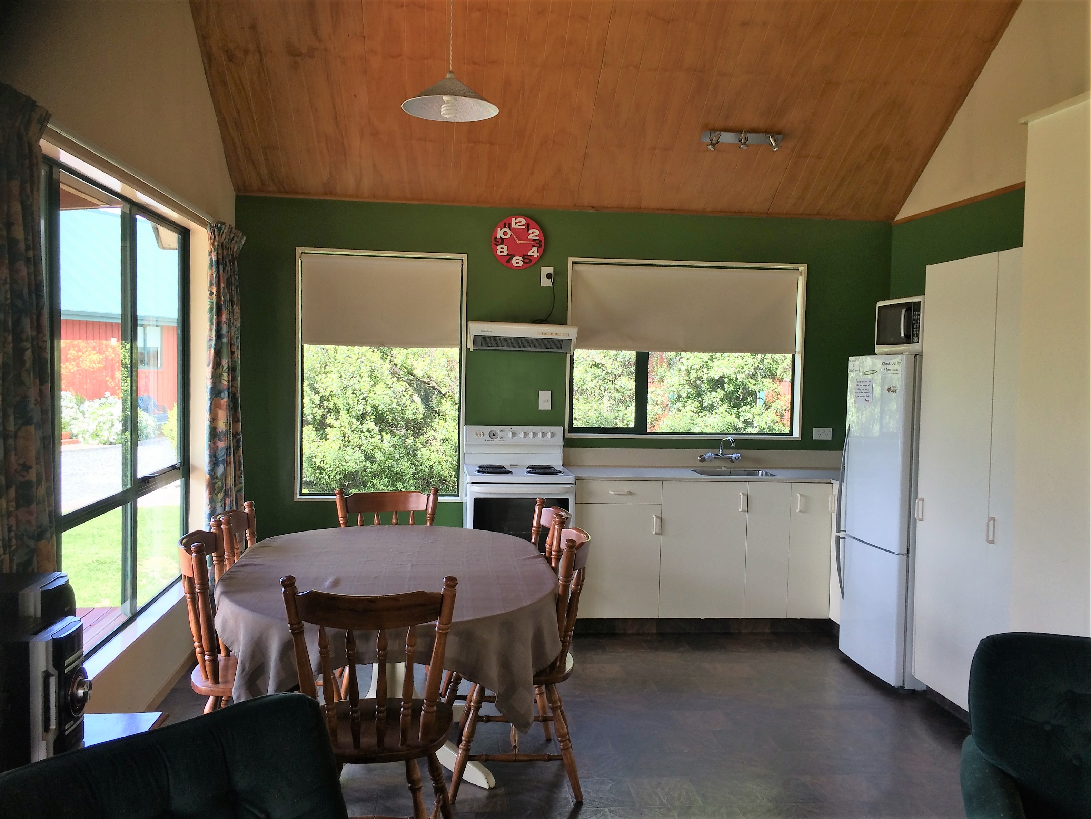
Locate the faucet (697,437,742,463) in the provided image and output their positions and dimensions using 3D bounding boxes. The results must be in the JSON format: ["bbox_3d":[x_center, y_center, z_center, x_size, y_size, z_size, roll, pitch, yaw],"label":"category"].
[{"bbox_3d":[1.104,0.258,5.713,0.230,0.167,0.240,1,3,-7],"label":"faucet"}]

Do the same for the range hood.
[{"bbox_3d":[-0.151,-0.414,5.428,0.605,0.168,0.470,1,3,-7],"label":"range hood"}]

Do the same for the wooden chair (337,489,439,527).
[{"bbox_3d":[-0.711,0.828,4.122,0.493,0.896,0.503,0,3,-14],"label":"wooden chair"}]

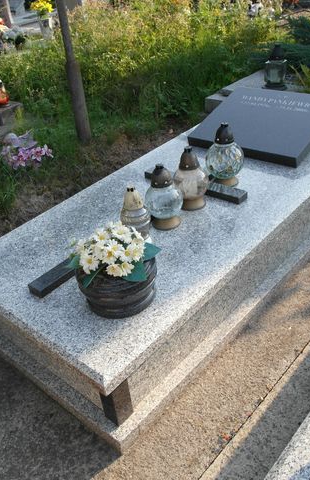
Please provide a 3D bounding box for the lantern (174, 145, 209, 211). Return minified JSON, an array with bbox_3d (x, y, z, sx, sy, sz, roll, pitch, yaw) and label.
[{"bbox_3d":[0.160,-0.268,1.921,0.155,0.268,0.155,-5,33,5],"label":"lantern"}]

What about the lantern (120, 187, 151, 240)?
[{"bbox_3d":[-0.074,-0.104,1.769,0.120,0.226,0.120,-10,33,-2],"label":"lantern"}]

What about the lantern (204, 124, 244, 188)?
[{"bbox_3d":[0.305,-0.373,1.912,0.163,0.263,0.163,-6,33,4],"label":"lantern"}]

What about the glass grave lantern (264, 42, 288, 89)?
[{"bbox_3d":[0.897,-1.279,3.289,0.172,0.303,0.172,21,40,37],"label":"glass grave lantern"}]

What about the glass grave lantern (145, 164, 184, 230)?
[{"bbox_3d":[0.031,-0.168,1.683,0.146,0.240,0.146,-6,33,4],"label":"glass grave lantern"}]

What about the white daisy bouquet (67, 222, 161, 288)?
[{"bbox_3d":[-0.141,0.054,1.415,0.290,0.150,0.250,-9,33,0],"label":"white daisy bouquet"}]

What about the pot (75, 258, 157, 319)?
[{"bbox_3d":[-0.122,0.125,1.354,0.245,0.148,0.245,-6,33,4],"label":"pot"}]

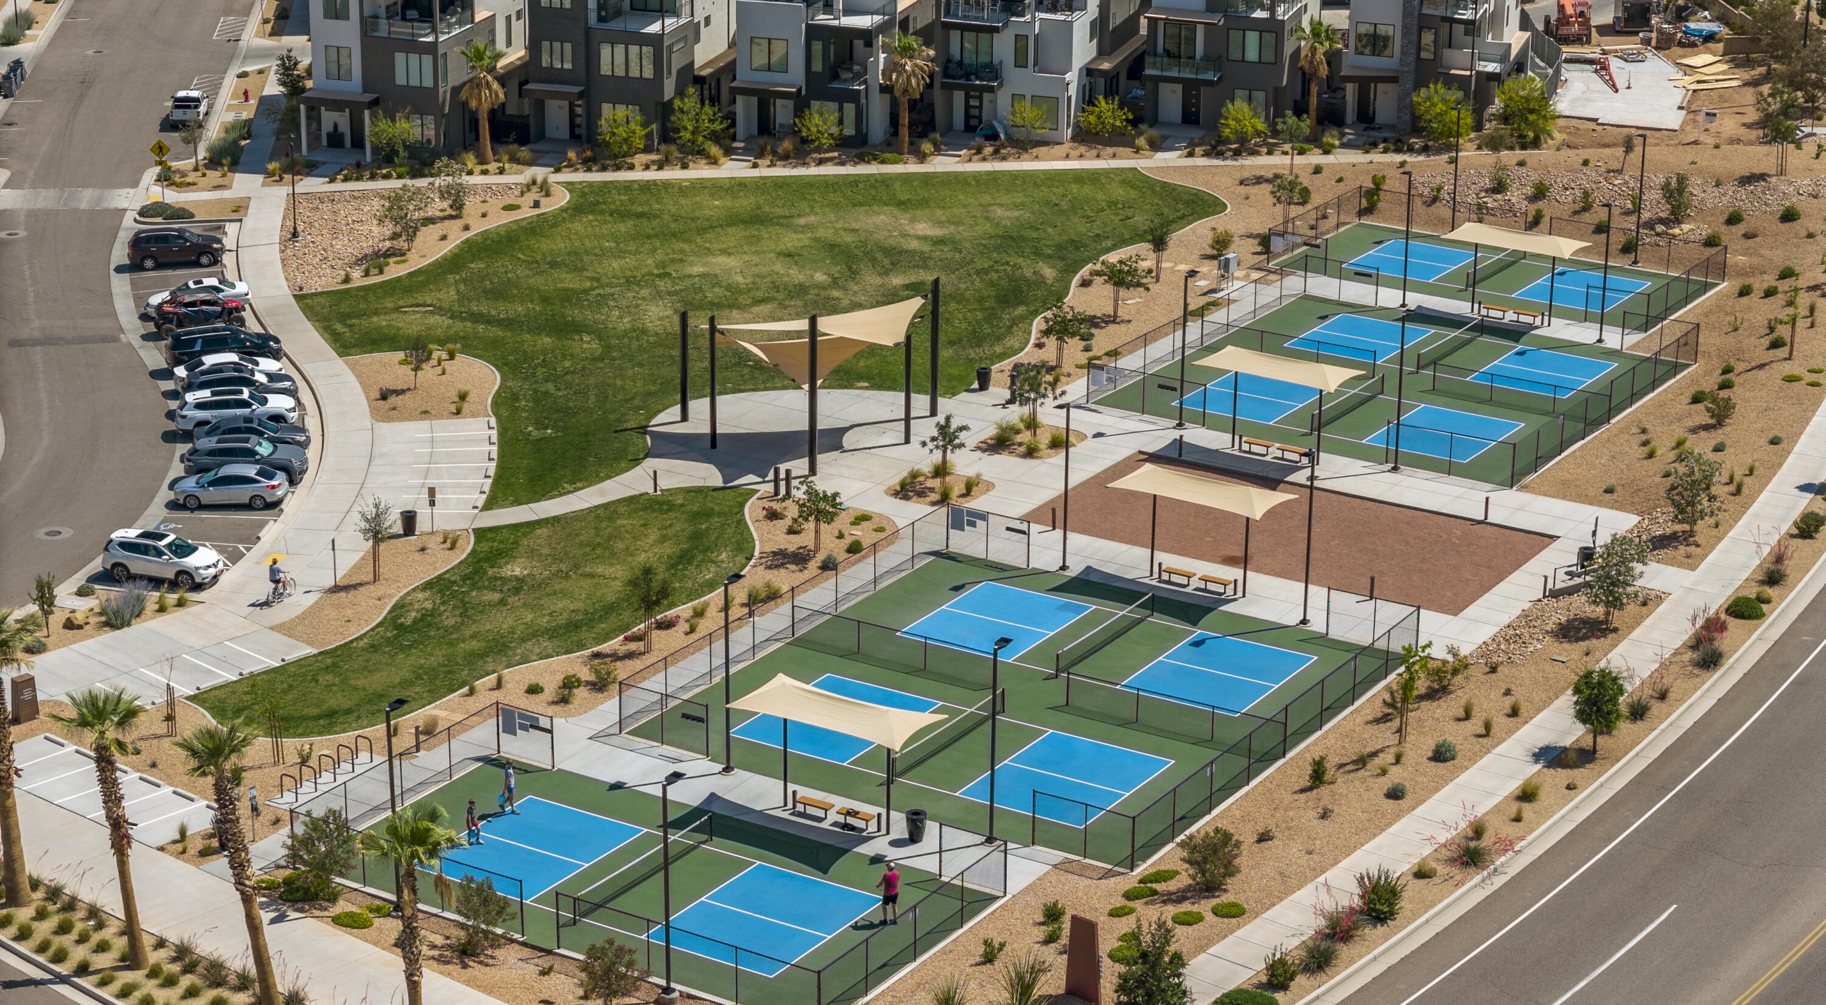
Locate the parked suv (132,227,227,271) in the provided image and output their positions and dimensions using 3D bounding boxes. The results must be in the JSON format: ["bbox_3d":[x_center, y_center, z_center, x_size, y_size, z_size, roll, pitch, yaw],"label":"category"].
[{"bbox_3d":[-35.871,-12.472,179.985,4.670,1.720,1.880,-4,20,-13],"label":"parked suv"}]

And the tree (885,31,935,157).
[{"bbox_3d":[-0.165,-21.276,192.825,2.850,6.450,2.850,1,20,0],"label":"tree"}]

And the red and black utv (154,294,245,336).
[{"bbox_3d":[-32.833,-8.845,169.968,4.000,1.750,1.800,-10,22,-26],"label":"red and black utv"}]

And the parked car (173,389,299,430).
[{"bbox_3d":[-28.584,-3.826,156.141,5.060,1.770,1.980,-3,20,-10],"label":"parked car"}]

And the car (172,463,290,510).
[{"bbox_3d":[-27.276,-0.695,147.931,4.540,1.470,1.820,0,20,-1],"label":"car"}]

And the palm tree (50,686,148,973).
[{"bbox_3d":[-23.311,9.503,106.525,2.750,8.550,2.750,-4,20,-12],"label":"palm tree"}]

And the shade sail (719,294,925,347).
[{"bbox_3d":[-3.868,-7.031,149.464,9.230,1.570,6.392,-1,20,-6],"label":"shade sail"}]

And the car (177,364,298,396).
[{"bbox_3d":[-29.446,-5.115,161.651,4.750,1.650,1.890,-4,20,-14],"label":"car"}]

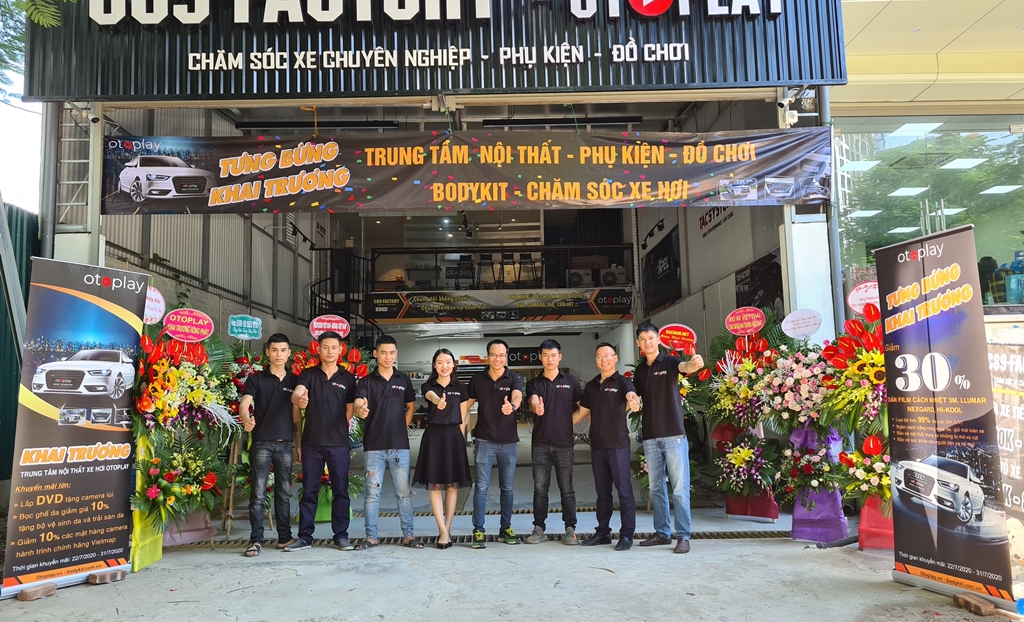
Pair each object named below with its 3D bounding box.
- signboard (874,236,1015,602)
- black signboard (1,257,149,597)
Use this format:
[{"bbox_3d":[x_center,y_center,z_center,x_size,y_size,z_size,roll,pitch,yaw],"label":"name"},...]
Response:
[{"bbox_3d":[2.500,0.612,4.570,0.120,2.090,0.845,0,-7,-14],"label":"signboard"},{"bbox_3d":[-2.850,0.745,5.120,0.120,2.090,0.845,-2,-7,30],"label":"black signboard"}]

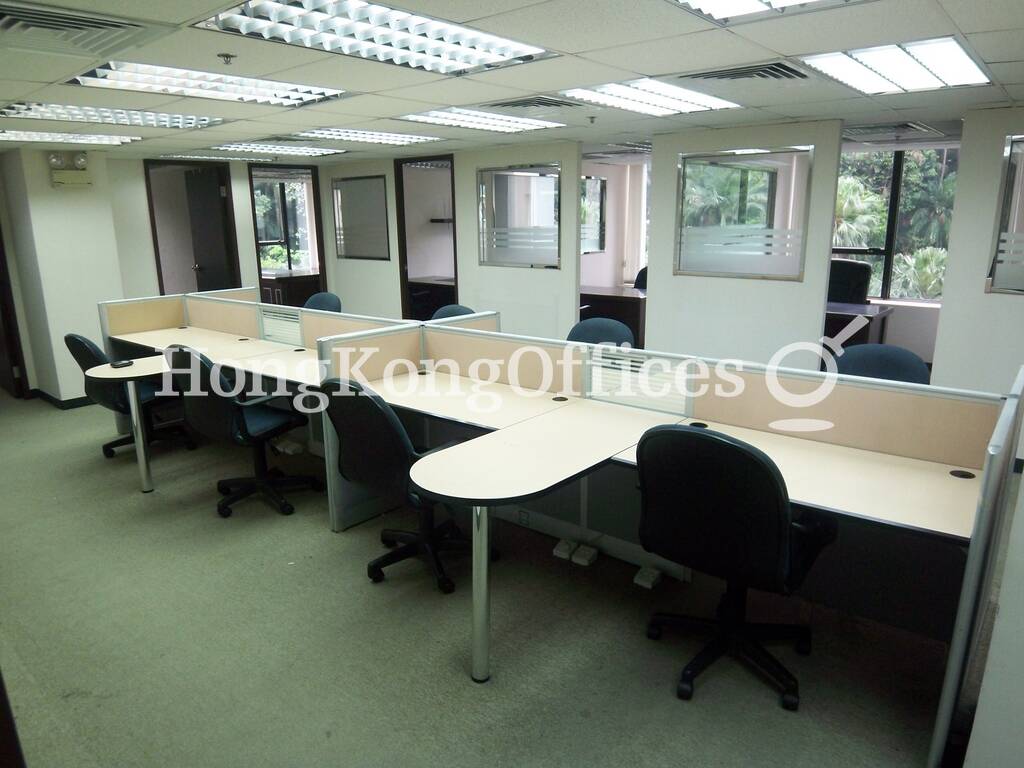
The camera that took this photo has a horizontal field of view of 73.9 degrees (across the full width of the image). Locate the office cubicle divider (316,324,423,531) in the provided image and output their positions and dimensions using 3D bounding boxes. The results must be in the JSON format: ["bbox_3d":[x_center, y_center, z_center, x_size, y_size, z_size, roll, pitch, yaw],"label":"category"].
[{"bbox_3d":[-0.709,0.217,3.674,0.050,1.000,0.650,10,18,38],"label":"office cubicle divider"}]

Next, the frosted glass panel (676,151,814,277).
[{"bbox_3d":[1.651,-1.220,4.924,0.980,0.904,0.070,11,18,39],"label":"frosted glass panel"}]

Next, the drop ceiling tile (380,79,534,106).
[{"bbox_3d":[-0.275,-1.446,3.361,0.600,0.025,0.600,11,18,39],"label":"drop ceiling tile"}]

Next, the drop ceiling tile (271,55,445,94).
[{"bbox_3d":[-0.665,-1.325,2.915,0.600,0.025,0.600,11,18,39],"label":"drop ceiling tile"}]

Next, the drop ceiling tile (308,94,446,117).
[{"bbox_3d":[-0.745,-1.540,3.787,0.600,0.018,0.600,11,18,39],"label":"drop ceiling tile"}]

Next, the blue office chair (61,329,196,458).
[{"bbox_3d":[-2.586,0.044,4.720,0.650,0.900,0.590,-13,18,-41],"label":"blue office chair"}]

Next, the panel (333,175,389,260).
[{"bbox_3d":[-1.713,-1.870,7.713,0.954,0.909,0.060,11,18,39],"label":"panel"}]

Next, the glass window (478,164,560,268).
[{"bbox_3d":[0.056,-1.527,6.267,0.984,0.897,0.060,11,18,39],"label":"glass window"}]

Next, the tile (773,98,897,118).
[{"bbox_3d":[1.808,-1.611,3.951,0.600,0.025,0.600,11,18,39],"label":"tile"}]

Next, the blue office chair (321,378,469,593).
[{"bbox_3d":[-0.445,0.387,3.077,0.590,0.950,0.660,11,18,41],"label":"blue office chair"}]

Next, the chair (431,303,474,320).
[{"bbox_3d":[-0.628,-0.086,4.998,0.600,0.950,0.640,11,18,39],"label":"chair"}]

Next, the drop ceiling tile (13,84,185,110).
[{"bbox_3d":[-1.959,-1.369,3.244,0.600,0.025,0.600,11,18,39],"label":"drop ceiling tile"}]

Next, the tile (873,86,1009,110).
[{"bbox_3d":[2.256,-1.515,3.587,0.600,0.025,0.600,11,18,39],"label":"tile"}]

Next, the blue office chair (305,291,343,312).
[{"bbox_3d":[-1.874,-0.317,6.017,0.600,0.950,0.640,11,18,39],"label":"blue office chair"}]

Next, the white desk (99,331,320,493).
[{"bbox_3d":[-1.961,0.202,4.353,2.729,0.750,1.177,10,18,38],"label":"white desk"}]

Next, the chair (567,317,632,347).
[{"bbox_3d":[0.370,0.103,4.185,0.590,0.950,0.650,10,18,38],"label":"chair"}]

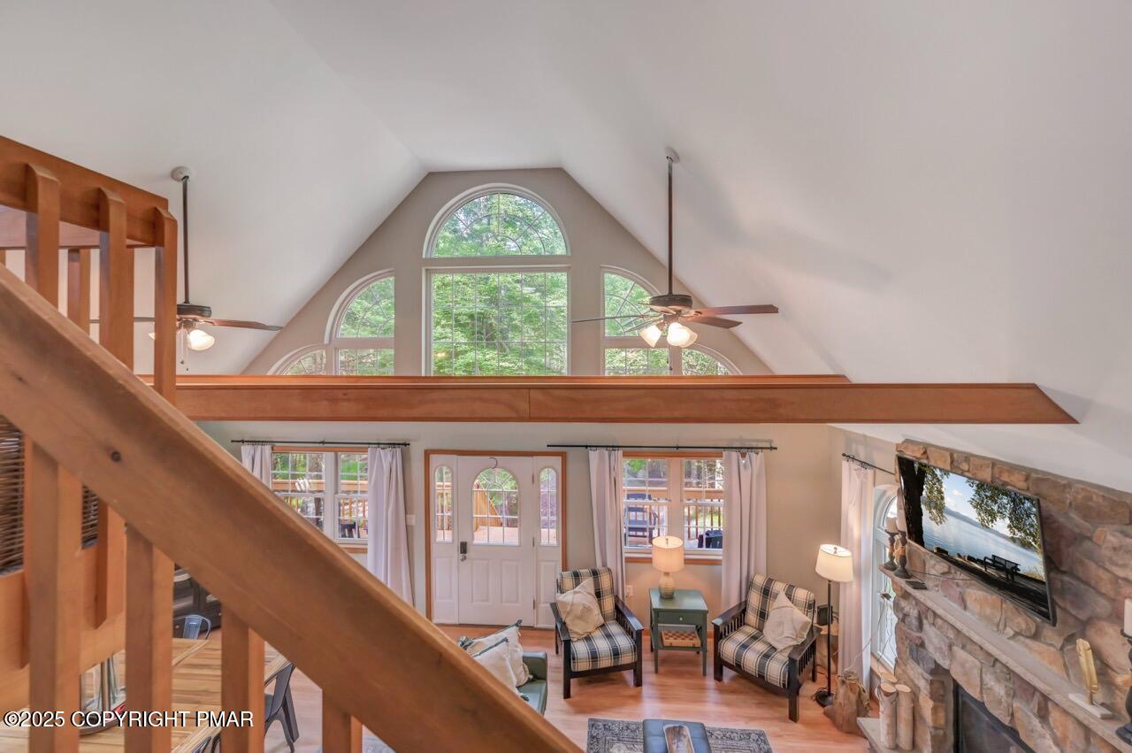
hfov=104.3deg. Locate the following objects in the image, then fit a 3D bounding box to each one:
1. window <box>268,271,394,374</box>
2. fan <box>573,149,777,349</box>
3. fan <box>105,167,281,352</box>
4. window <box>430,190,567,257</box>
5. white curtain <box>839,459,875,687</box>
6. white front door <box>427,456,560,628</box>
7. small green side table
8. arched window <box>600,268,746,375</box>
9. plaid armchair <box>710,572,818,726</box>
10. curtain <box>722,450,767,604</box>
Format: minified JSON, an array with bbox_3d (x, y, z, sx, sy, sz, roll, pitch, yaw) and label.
[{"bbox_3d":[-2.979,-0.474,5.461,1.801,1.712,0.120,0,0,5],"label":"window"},{"bbox_3d":[0.695,-0.834,2.891,1.320,1.280,1.320,0,1,4],"label":"fan"},{"bbox_3d":[-2.781,-0.861,3.220,1.340,1.347,1.340,0,0,5],"label":"fan"},{"bbox_3d":[-0.789,-1.796,5.160,1.640,0.790,0.100,0,1,4],"label":"window"},{"bbox_3d":[2.765,1.878,4.200,0.130,2.080,0.500,0,0,6],"label":"white curtain"},{"bbox_3d":[-0.832,1.960,5.236,1.590,2.040,0.100,0,1,4],"label":"white front door"},{"bbox_3d":[1.156,2.654,4.569,0.540,0.670,0.400,0,1,4],"label":"small green side table"},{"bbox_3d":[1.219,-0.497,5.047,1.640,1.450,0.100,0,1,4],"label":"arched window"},{"bbox_3d":[2.036,2.600,4.398,0.790,0.850,0.860,0,1,44],"label":"plaid armchair"},{"bbox_3d":[1.994,1.874,4.934,0.490,2.090,0.120,0,1,4],"label":"curtain"}]

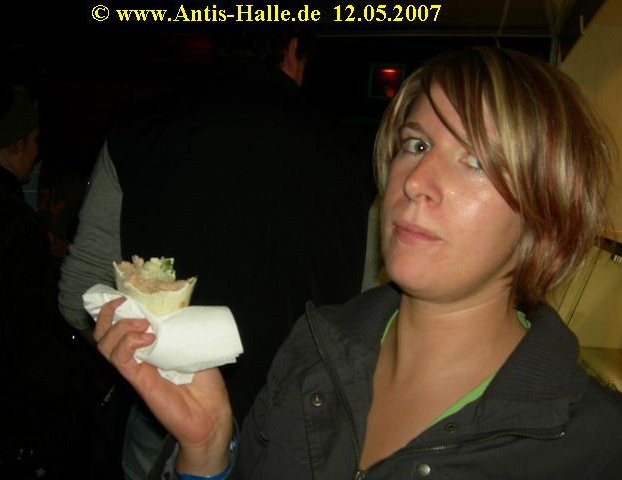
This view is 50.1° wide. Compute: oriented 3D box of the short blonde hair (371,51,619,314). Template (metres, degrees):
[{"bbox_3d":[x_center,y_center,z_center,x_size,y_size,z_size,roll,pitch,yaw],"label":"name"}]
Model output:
[{"bbox_3d":[0.181,-0.060,0.650,0.205,0.250,0.230,13,2,42],"label":"short blonde hair"}]

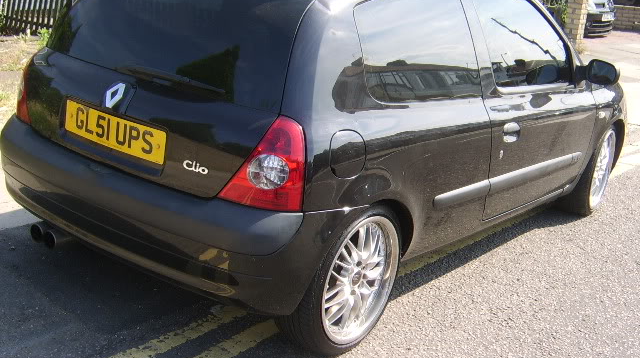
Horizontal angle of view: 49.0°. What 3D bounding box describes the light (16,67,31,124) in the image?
[{"bbox_3d":[-1.091,-0.362,2.680,0.120,0.270,0.250,-6,21,-36],"label":"light"}]

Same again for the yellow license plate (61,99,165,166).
[{"bbox_3d":[-0.674,-0.155,2.283,0.520,0.112,0.018,18,16,35],"label":"yellow license plate"}]

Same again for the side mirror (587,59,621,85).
[{"bbox_3d":[1.354,-0.510,3.356,0.170,0.125,0.110,18,20,35],"label":"side mirror"}]

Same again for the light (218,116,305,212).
[{"bbox_3d":[-0.151,-0.048,1.985,0.250,0.270,0.120,13,18,21],"label":"light"}]

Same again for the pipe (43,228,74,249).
[{"bbox_3d":[-0.944,0.210,2.620,0.080,0.080,0.160,18,20,35],"label":"pipe"}]

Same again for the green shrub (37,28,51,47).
[{"bbox_3d":[-3.131,-1.611,8.000,0.220,0.250,0.220,18,20,35],"label":"green shrub"}]

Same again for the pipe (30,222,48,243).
[{"bbox_3d":[-1.016,0.191,2.674,0.080,0.080,0.160,18,20,35],"label":"pipe"}]

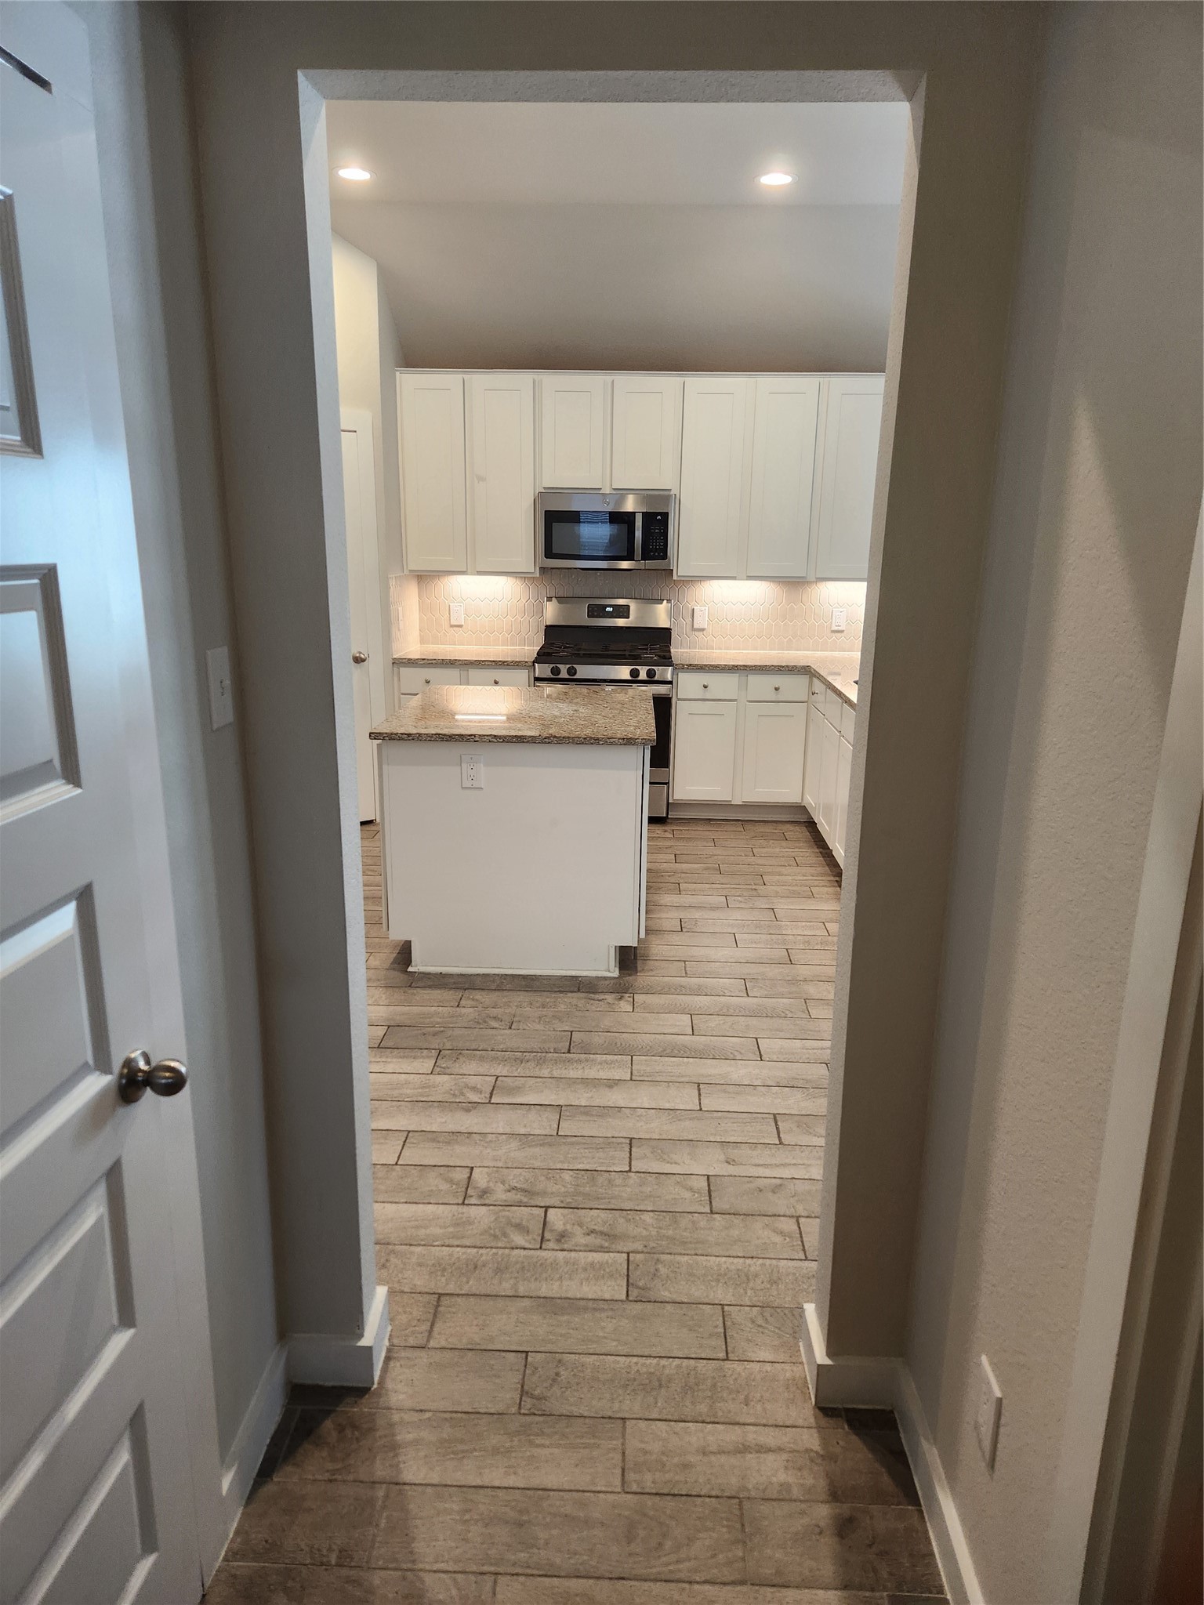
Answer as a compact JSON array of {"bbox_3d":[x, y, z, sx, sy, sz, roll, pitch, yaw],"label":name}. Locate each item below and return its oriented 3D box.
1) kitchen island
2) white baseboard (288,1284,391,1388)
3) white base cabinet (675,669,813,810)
[{"bbox_3d":[-0.305,0.061,4.474,1.022,0.914,1.183,1,15,2],"label":"kitchen island"},{"bbox_3d":[-0.513,1.053,2.108,0.161,0.097,0.160,1,14,2],"label":"white baseboard"},{"bbox_3d":[0.779,-0.409,6.248,0.758,0.807,0.620,1,14,2],"label":"white base cabinet"}]

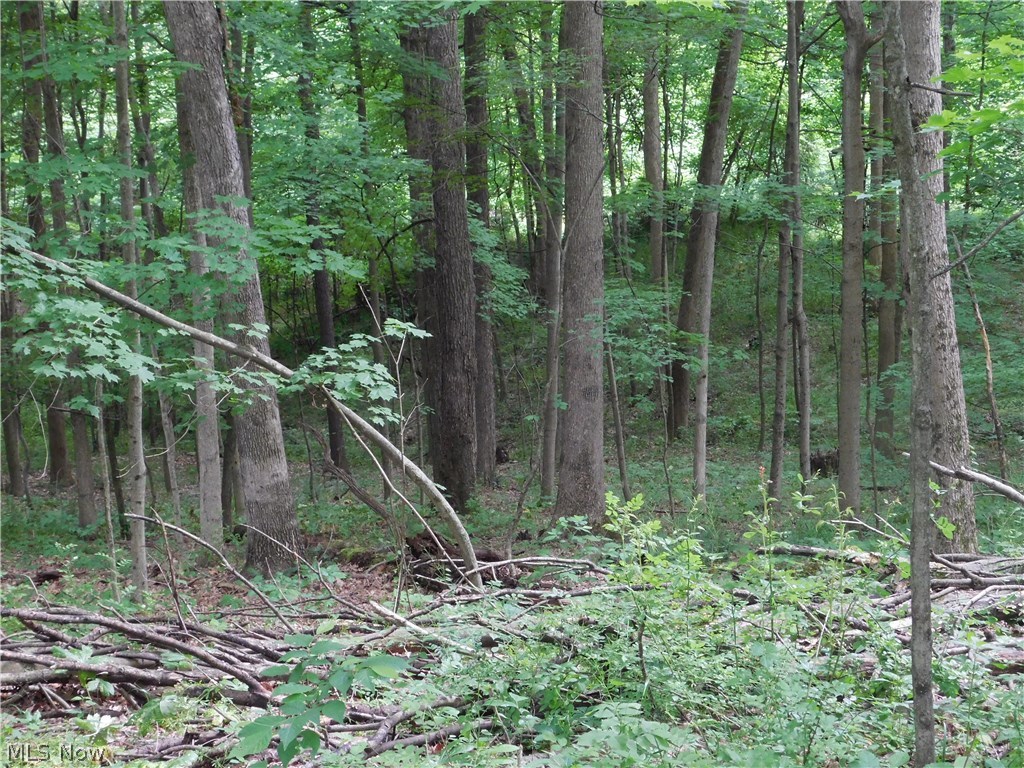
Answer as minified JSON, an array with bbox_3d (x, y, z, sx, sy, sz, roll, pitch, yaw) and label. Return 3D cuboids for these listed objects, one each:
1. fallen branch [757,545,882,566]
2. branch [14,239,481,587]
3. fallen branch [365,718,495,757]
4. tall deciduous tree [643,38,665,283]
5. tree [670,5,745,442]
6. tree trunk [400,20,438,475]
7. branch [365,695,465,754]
[{"bbox_3d":[2.221,1.239,14.150,0.960,0.150,0.140,1,1,31],"label":"fallen branch"},{"bbox_3d":[-1.504,0.089,12.300,3.628,0.500,0.400,37,0,-10],"label":"branch"},{"bbox_3d":[-0.320,1.417,7.825,0.070,0.080,0.734,1,2,41],"label":"fallen branch"},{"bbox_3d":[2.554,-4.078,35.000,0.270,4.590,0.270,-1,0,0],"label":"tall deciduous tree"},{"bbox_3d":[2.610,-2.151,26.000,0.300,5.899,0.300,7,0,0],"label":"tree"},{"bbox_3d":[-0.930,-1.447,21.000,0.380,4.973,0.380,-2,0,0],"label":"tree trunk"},{"bbox_3d":[-0.386,1.393,8.075,0.120,0.160,0.830,1,1,25],"label":"branch"}]

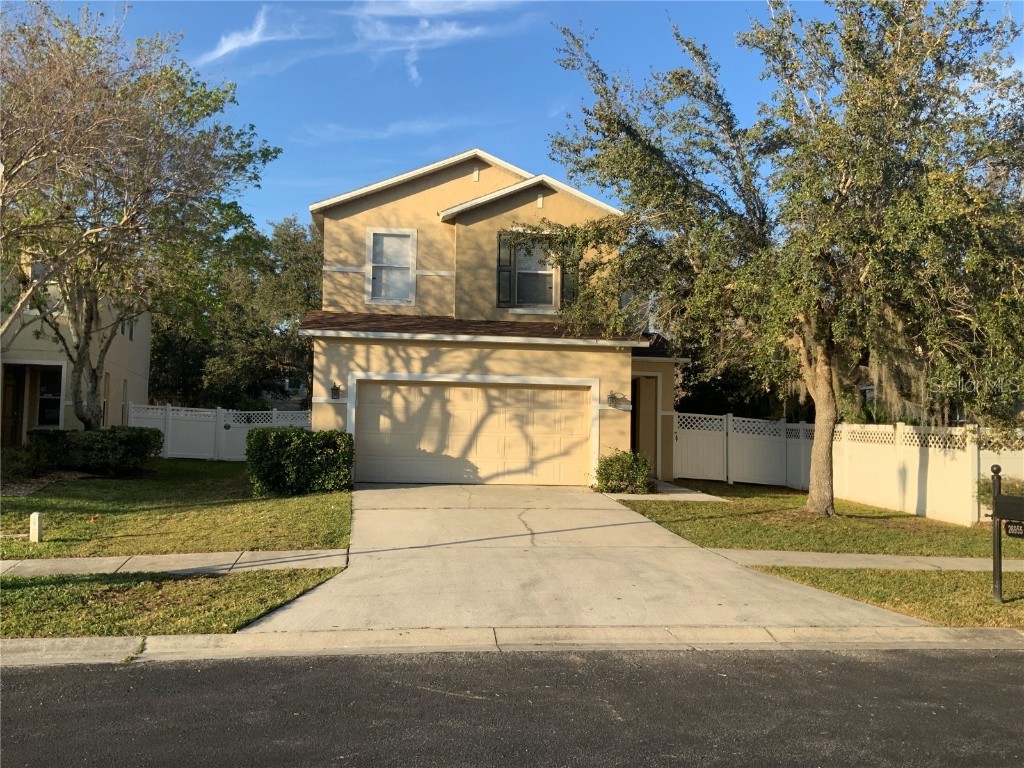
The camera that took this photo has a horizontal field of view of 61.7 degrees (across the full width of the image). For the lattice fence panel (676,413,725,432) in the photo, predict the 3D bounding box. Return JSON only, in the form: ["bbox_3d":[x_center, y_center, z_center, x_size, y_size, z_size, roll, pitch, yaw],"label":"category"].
[{"bbox_3d":[5.265,1.095,23.674,1.430,0.480,0.060,2,-3,-7],"label":"lattice fence panel"}]

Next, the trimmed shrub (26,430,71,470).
[{"bbox_3d":[-11.389,1.654,21.435,1.250,1.050,1.200,2,-3,-7],"label":"trimmed shrub"}]

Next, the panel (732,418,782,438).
[{"bbox_3d":[6.867,1.199,23.862,1.460,0.480,0.060,2,-3,-7],"label":"panel"}]

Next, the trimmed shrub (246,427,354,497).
[{"bbox_3d":[-4.020,1.451,16.535,1.870,1.250,1.100,2,-3,-7],"label":"trimmed shrub"}]

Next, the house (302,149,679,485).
[{"bbox_3d":[-0.346,-1.183,24.328,9.400,7.420,13.500,2,-3,-7],"label":"house"}]

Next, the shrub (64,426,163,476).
[{"bbox_3d":[-9.434,1.612,20.463,2.000,1.130,1.400,2,-3,-7],"label":"shrub"}]

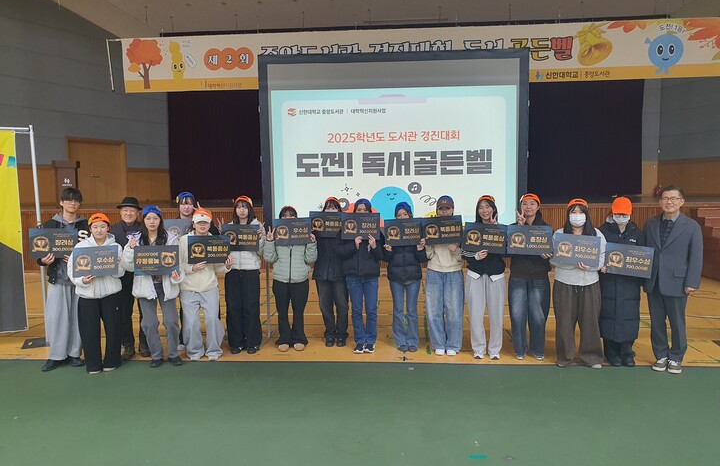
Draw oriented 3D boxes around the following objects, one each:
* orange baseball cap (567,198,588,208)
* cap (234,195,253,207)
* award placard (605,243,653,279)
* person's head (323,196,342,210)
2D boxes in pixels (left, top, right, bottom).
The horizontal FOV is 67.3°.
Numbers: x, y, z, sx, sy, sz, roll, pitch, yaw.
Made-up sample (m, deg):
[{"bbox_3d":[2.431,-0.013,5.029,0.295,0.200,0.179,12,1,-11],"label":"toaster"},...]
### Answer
[{"bbox_3d":[2.141,-0.259,5.306,0.185,0.140,0.265,1,-6,19],"label":"orange baseball cap"},{"bbox_3d":[-1.276,-0.331,5.937,0.185,0.140,0.265,-2,-6,-12],"label":"cap"},{"bbox_3d":[2.571,0.267,5.160,0.430,0.295,0.010,7,0,12],"label":"award placard"},{"bbox_3d":[-0.318,-0.330,6.137,0.185,0.140,0.265,-2,-6,-9],"label":"person's head"}]

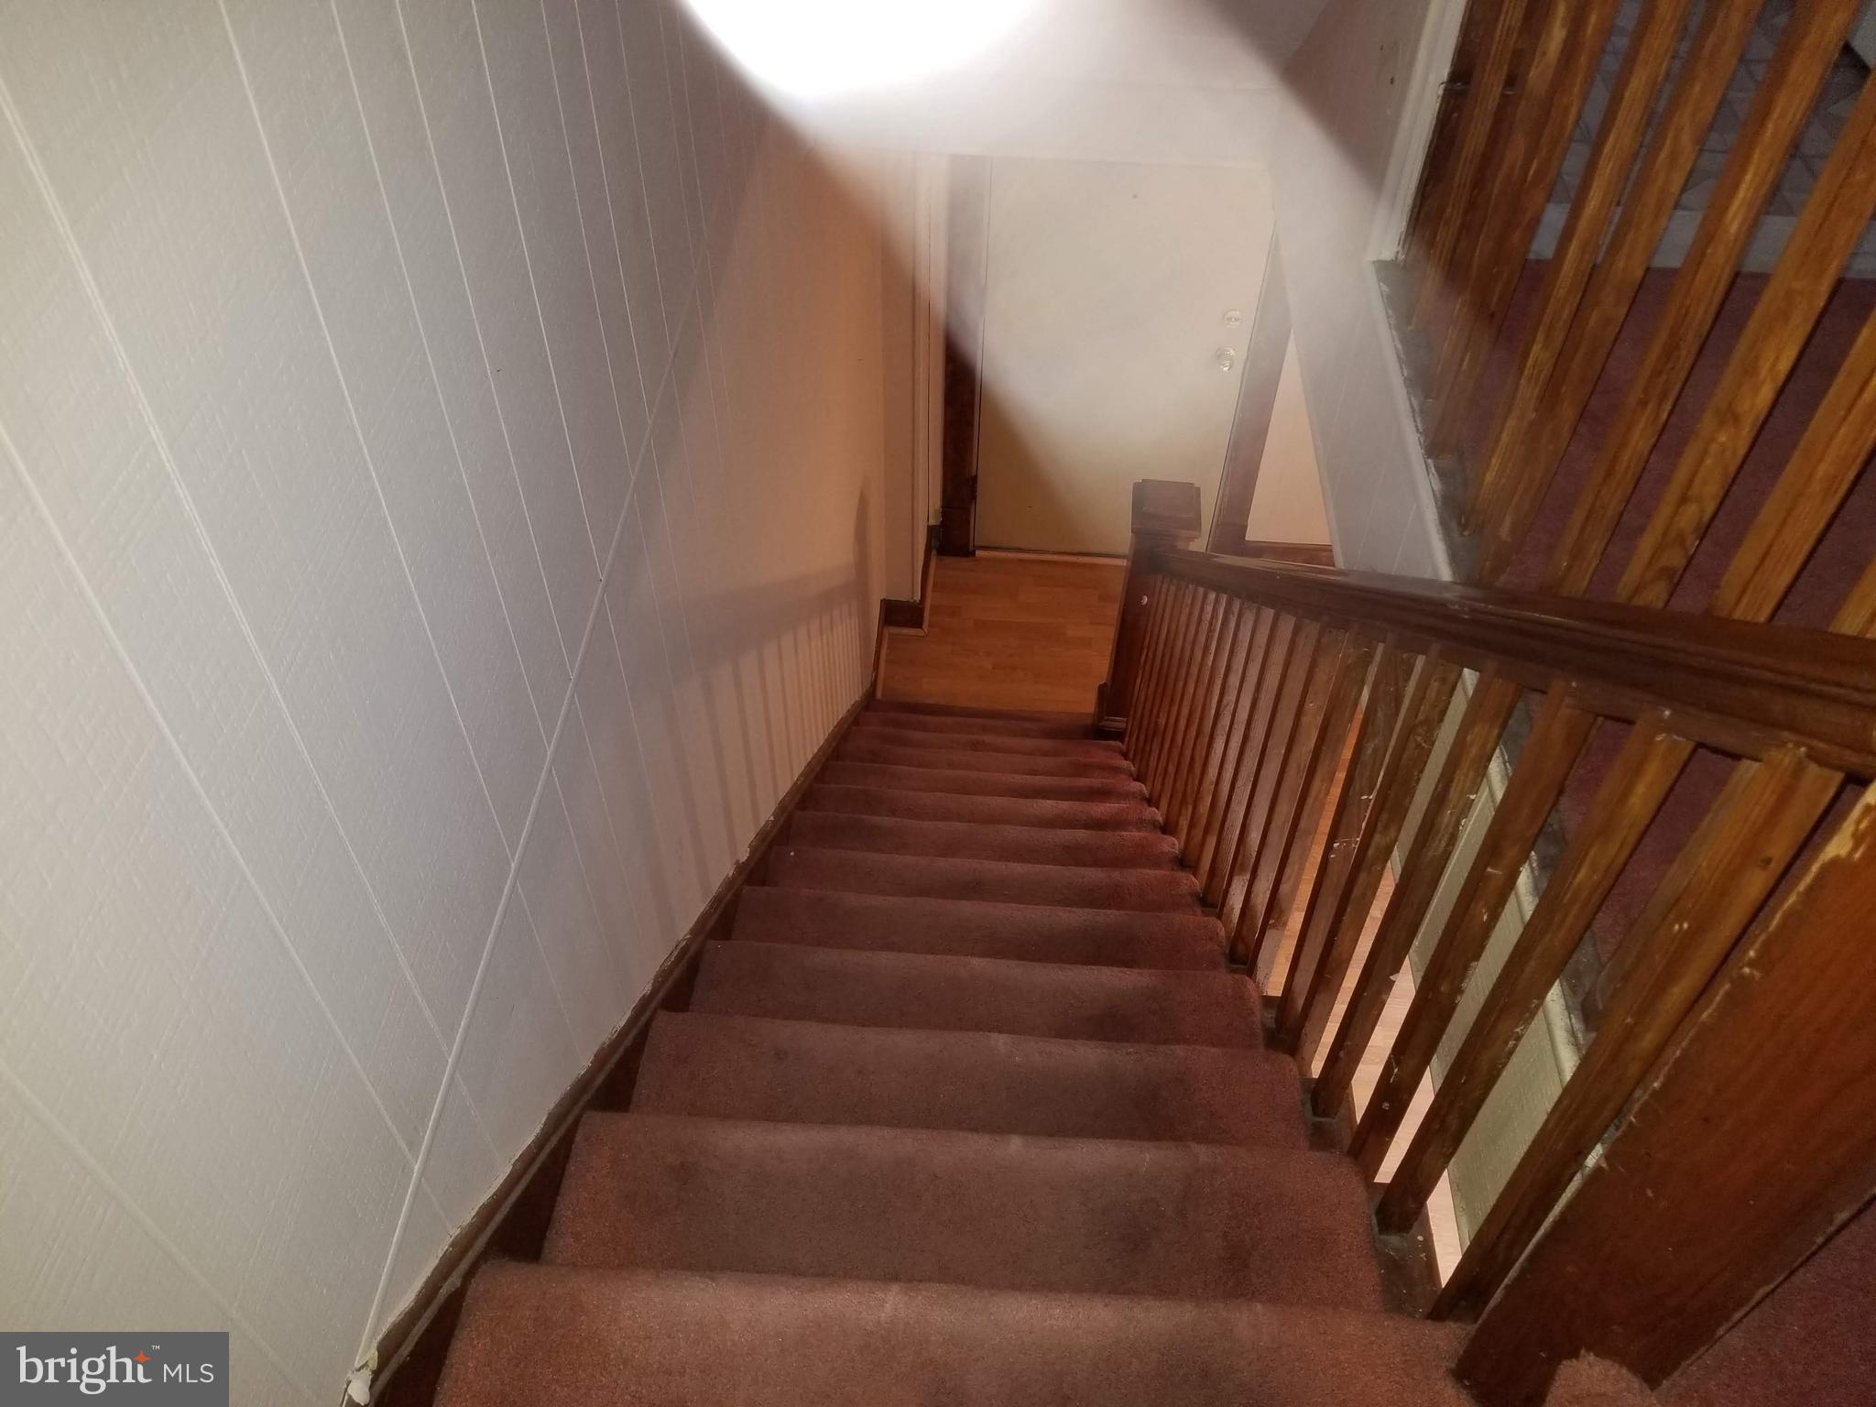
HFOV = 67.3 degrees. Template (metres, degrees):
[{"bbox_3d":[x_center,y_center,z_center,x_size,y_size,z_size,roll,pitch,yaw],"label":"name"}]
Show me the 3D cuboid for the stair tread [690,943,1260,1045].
[{"bbox_3d":[0.047,0.498,2.075,0.841,0.059,0.262,3,46,2],"label":"stair tread"}]

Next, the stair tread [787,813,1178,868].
[{"bbox_3d":[0.086,0.373,2.991,0.841,0.059,0.262,3,46,2],"label":"stair tread"}]

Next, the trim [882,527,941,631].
[{"bbox_3d":[-0.109,-0.497,5.537,0.176,0.148,0.492,3,46,2],"label":"trim"}]

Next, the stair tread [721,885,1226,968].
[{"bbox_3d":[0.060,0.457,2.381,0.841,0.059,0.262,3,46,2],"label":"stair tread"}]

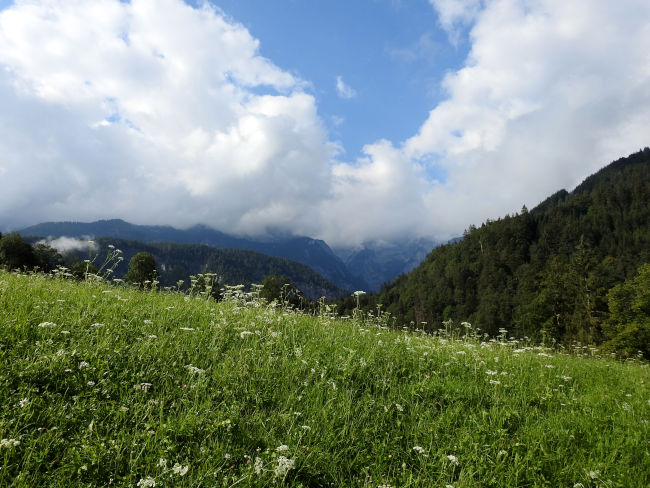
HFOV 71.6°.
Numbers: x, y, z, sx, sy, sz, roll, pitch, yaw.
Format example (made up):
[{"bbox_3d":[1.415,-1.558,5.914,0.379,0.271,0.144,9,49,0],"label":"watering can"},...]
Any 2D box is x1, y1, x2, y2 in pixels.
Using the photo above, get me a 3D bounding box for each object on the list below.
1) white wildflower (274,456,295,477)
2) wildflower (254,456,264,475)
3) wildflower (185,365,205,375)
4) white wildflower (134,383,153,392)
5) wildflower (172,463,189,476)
[{"bbox_3d":[-0.198,1.086,2.200,0.097,0.060,0.090,0,-2,0],"label":"white wildflower"},{"bbox_3d":[-0.320,1.081,2.200,0.055,0.070,0.060,0,-2,0],"label":"wildflower"},{"bbox_3d":[-0.941,0.905,3.250,0.140,0.050,0.120,0,-2,0],"label":"wildflower"},{"bbox_3d":[-1.208,0.955,3.000,0.115,0.045,0.090,0,-2,0],"label":"white wildflower"},{"bbox_3d":[-0.689,1.075,2.150,0.076,0.045,0.070,0,-2,0],"label":"wildflower"}]

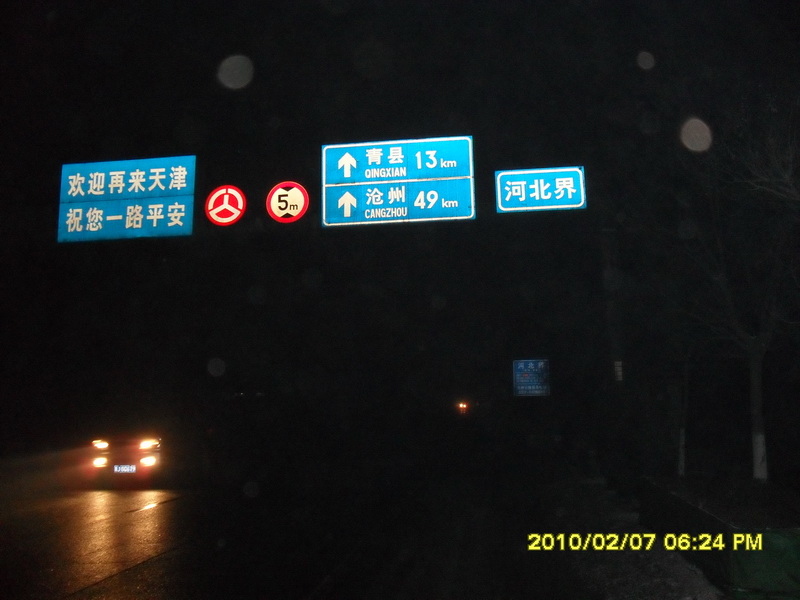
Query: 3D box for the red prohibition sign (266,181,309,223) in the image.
[{"bbox_3d":[-2.613,-2.276,18.783,1.000,1.000,0.050,-2,-8,7],"label":"red prohibition sign"}]

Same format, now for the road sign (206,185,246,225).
[{"bbox_3d":[-4.086,-2.217,18.958,1.000,1.000,0.050,-2,-8,7],"label":"road sign"}]

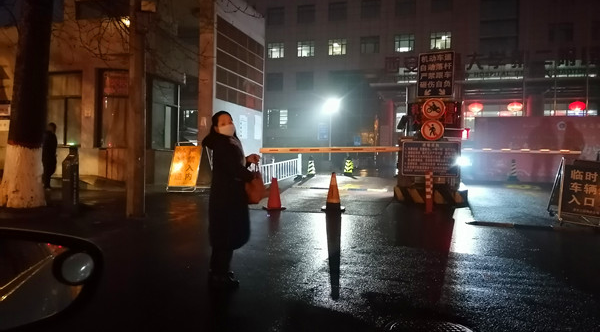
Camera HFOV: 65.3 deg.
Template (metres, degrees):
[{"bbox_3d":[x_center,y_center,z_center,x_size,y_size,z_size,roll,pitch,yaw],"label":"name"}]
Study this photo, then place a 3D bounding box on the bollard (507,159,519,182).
[{"bbox_3d":[7.454,0.158,16.400,0.380,0.760,0.380,1,0,0],"label":"bollard"}]

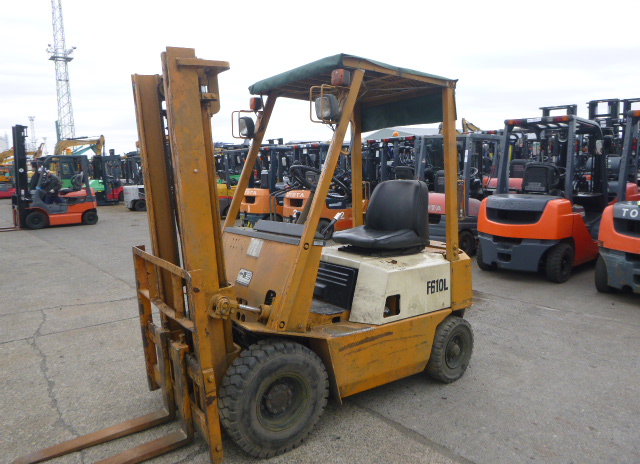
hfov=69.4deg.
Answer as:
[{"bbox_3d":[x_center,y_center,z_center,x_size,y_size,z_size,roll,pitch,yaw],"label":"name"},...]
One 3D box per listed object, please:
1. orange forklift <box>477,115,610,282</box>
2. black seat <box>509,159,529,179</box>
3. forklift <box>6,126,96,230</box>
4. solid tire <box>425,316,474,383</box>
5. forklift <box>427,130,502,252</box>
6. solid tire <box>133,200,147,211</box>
[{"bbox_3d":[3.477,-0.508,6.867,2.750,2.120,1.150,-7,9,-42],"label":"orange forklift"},{"bbox_3d":[5.015,-1.499,11.392,0.520,0.560,0.500,-7,9,-42],"label":"black seat"},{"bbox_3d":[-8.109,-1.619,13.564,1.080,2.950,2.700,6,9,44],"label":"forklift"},{"bbox_3d":[0.886,0.799,3.147,0.450,0.450,0.130,-5,8,-33],"label":"solid tire"},{"bbox_3d":[2.895,-0.743,8.976,2.600,2.100,1.100,-7,9,-42],"label":"forklift"},{"bbox_3d":[-7.711,-1.121,19.891,0.470,0.470,0.150,-5,8,-33],"label":"solid tire"}]

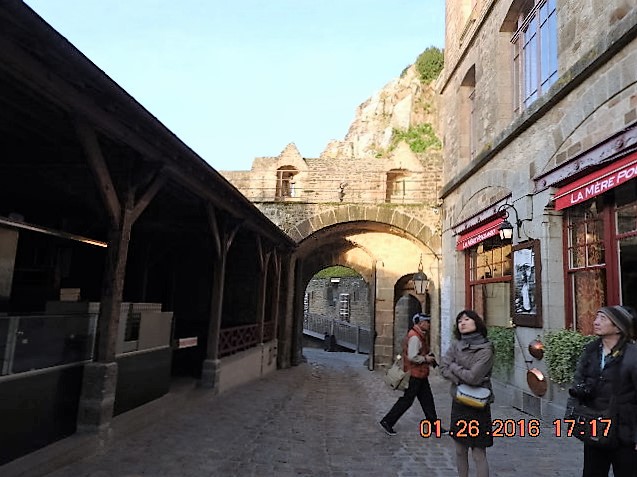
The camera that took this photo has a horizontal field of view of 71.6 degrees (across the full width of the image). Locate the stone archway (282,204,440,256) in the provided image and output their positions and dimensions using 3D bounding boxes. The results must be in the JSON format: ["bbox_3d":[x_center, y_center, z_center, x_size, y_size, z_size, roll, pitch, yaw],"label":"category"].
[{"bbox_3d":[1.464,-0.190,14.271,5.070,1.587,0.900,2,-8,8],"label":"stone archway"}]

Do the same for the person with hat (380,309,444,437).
[{"bbox_3d":[1.288,1.860,6.151,0.920,1.637,0.520,4,-8,-7],"label":"person with hat"}]

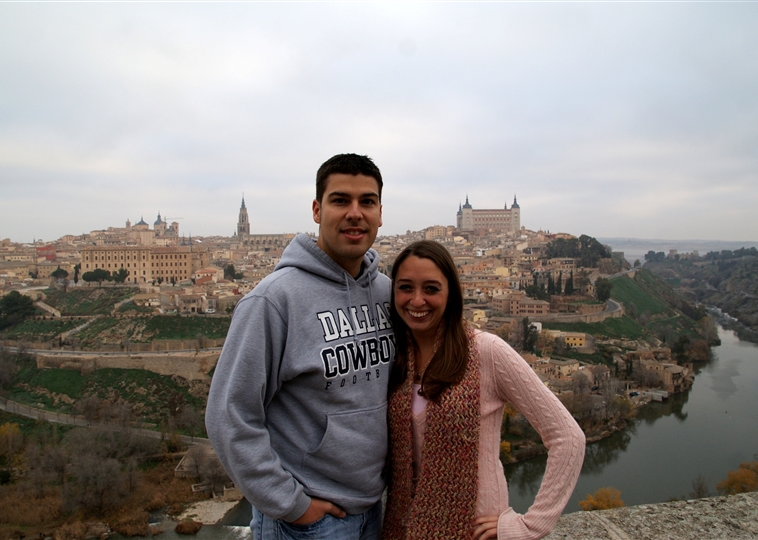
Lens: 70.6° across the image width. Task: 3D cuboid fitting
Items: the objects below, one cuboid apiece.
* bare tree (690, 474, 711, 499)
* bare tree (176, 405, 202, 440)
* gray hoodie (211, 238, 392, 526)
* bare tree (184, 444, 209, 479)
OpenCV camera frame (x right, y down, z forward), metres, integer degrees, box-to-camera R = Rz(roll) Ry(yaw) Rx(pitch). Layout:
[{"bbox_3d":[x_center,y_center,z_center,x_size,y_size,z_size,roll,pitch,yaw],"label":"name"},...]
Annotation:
[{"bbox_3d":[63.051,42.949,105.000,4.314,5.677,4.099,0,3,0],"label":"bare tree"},{"bbox_3d":[-63.807,51.349,180.276,9.428,12.100,8.957,0,3,0],"label":"bare tree"},{"bbox_3d":[-0.090,0.240,1.350,0.600,0.690,0.370,-2,4,-35],"label":"gray hoodie"},{"bbox_3d":[-55.841,58.276,162.929,7.303,10.328,6.938,0,3,0],"label":"bare tree"}]

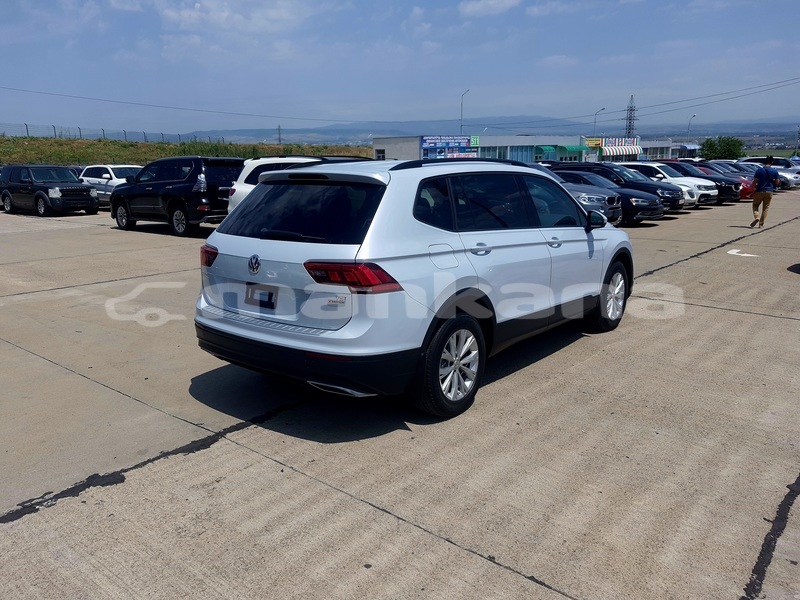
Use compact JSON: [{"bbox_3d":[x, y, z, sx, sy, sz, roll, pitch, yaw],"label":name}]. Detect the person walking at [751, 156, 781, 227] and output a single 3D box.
[{"bbox_3d":[9.341,-2.730,15.279,0.580,1.804,0.550,9,16,37],"label":"person walking"}]

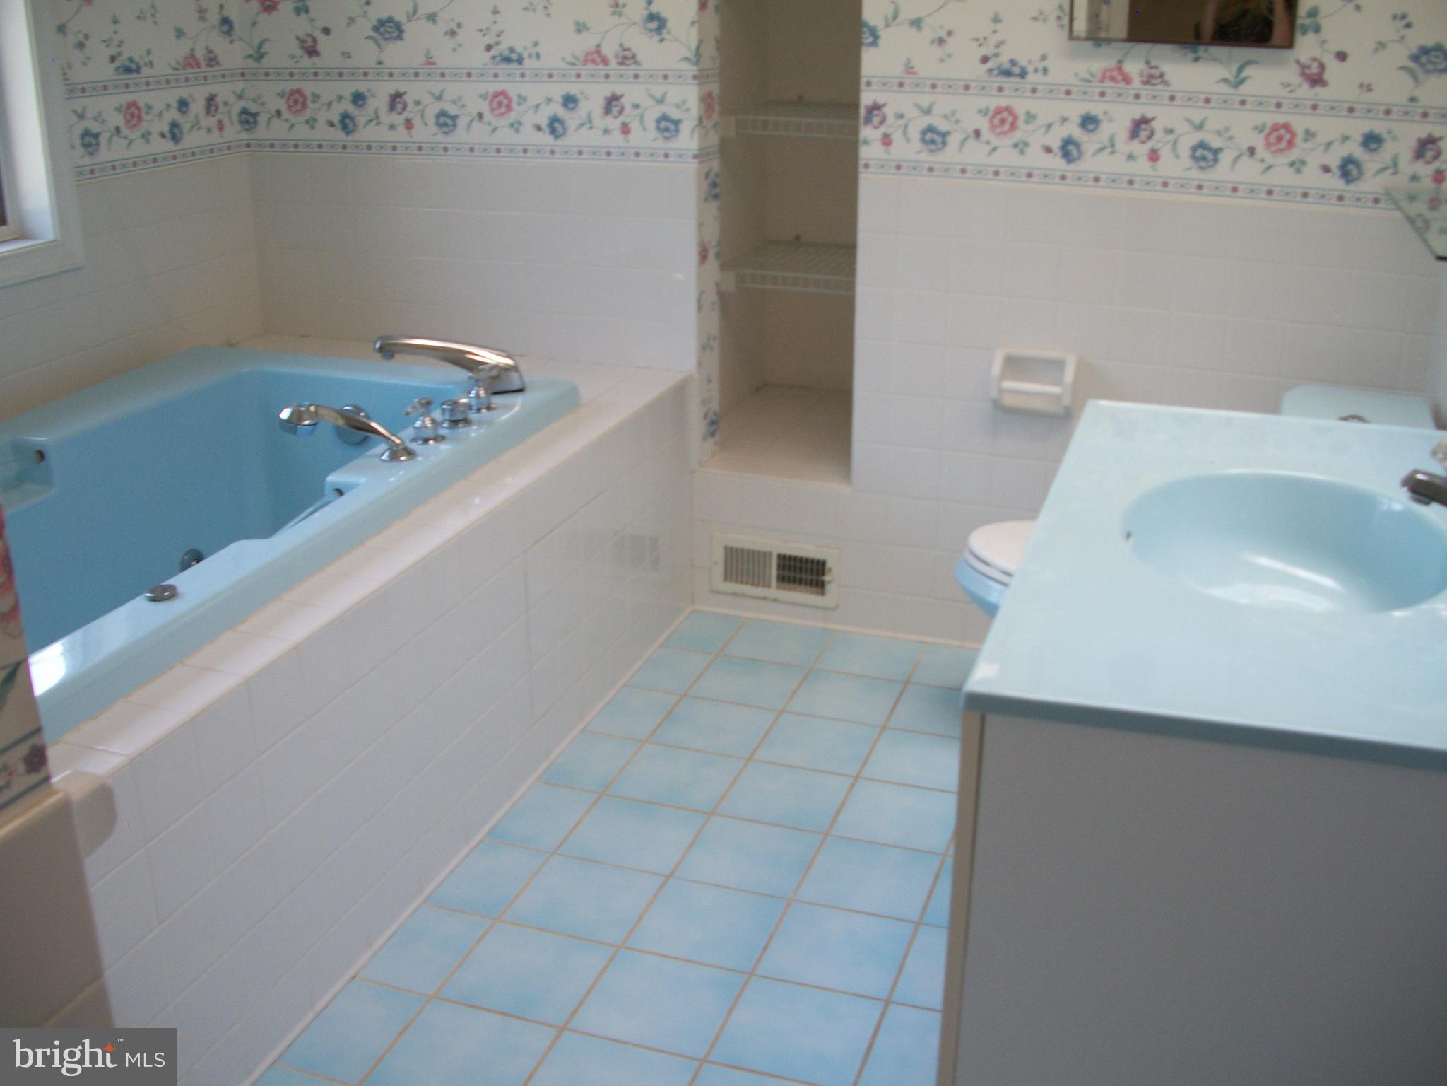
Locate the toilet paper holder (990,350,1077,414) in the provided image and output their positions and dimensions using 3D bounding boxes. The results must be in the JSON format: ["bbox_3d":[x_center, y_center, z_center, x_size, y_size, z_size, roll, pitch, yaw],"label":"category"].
[{"bbox_3d":[0.604,-0.302,2.851,0.157,0.124,0.070,7,22,18],"label":"toilet paper holder"}]

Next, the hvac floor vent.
[{"bbox_3d":[0.109,0.065,3.205,0.293,0.142,0.020,7,22,18],"label":"hvac floor vent"}]

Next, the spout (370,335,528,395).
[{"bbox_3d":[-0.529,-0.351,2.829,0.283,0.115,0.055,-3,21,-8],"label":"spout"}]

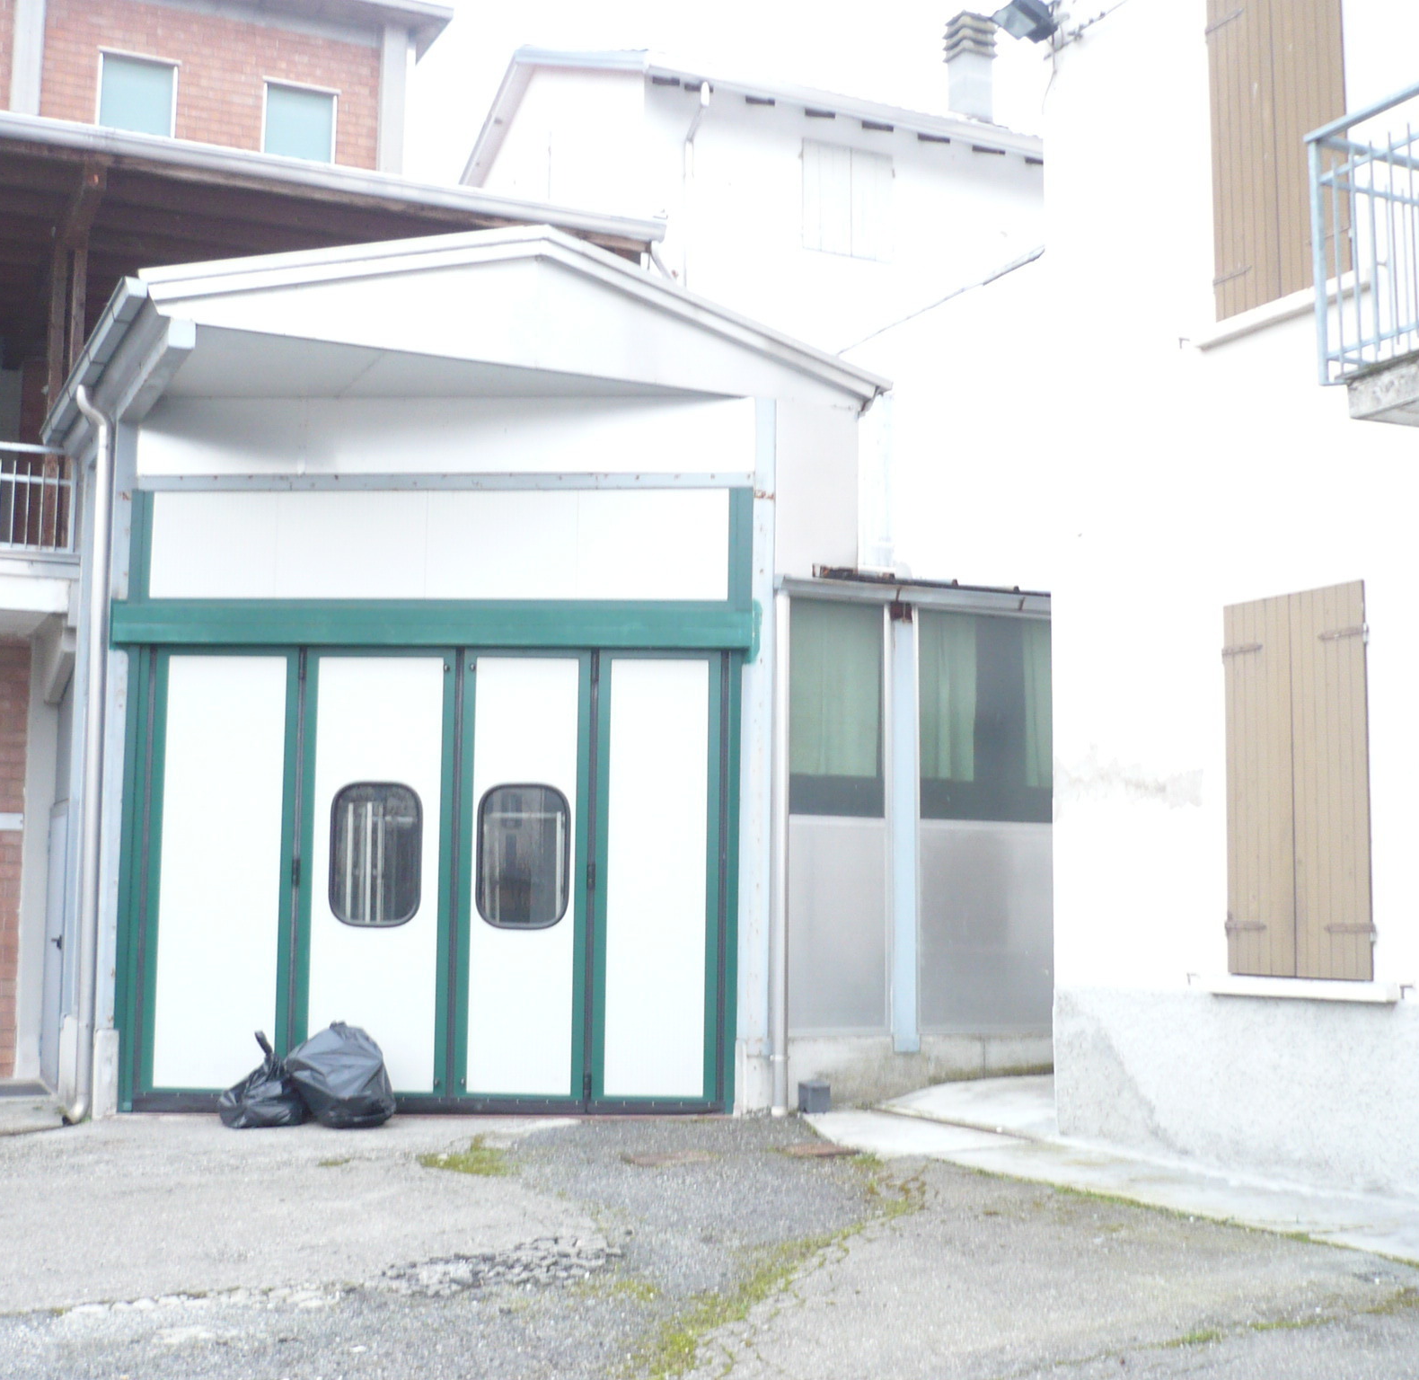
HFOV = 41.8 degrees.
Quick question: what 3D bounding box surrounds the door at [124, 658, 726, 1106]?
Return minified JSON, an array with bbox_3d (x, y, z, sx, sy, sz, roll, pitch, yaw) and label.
[{"bbox_3d":[-1.873,1.289,12.590,4.086,3.139,0.100,0,-6,2],"label":"door"}]

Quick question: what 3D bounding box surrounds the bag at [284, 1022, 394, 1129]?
[{"bbox_3d":[-2.398,2.491,12.050,0.670,0.660,0.550,0,-6,2],"label":"bag"}]

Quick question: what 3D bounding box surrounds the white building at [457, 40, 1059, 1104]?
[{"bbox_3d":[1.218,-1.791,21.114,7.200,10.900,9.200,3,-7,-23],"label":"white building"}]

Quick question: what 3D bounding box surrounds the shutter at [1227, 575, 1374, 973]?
[{"bbox_3d":[2.819,0.447,8.950,0.060,1.836,0.933,4,-7,-26],"label":"shutter"}]

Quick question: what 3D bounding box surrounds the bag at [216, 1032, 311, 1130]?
[{"bbox_3d":[-2.865,2.512,12.017,0.560,0.600,0.480,0,-6,2],"label":"bag"}]

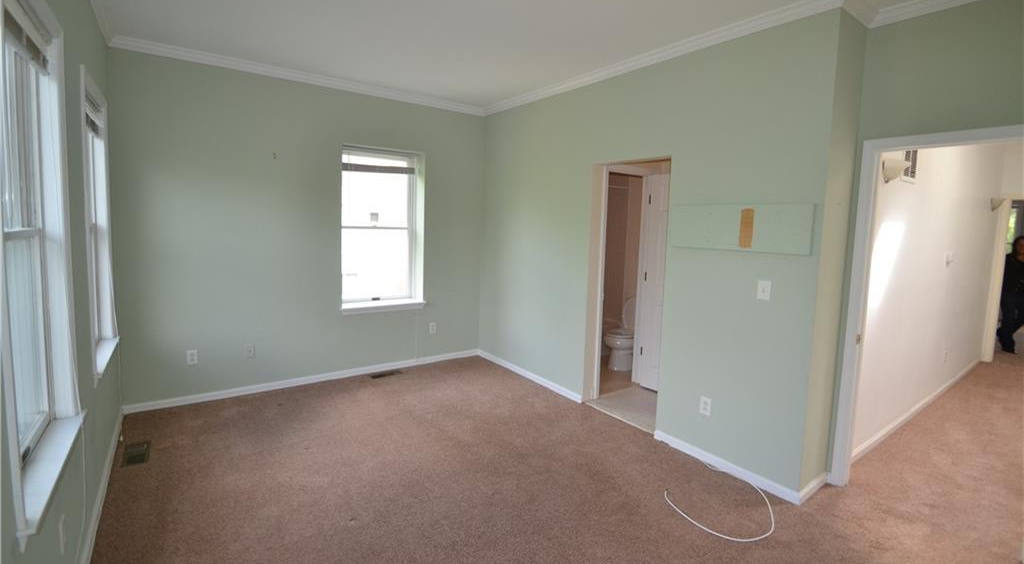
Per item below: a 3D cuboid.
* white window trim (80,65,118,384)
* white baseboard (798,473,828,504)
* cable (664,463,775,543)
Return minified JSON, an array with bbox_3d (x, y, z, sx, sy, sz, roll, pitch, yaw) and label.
[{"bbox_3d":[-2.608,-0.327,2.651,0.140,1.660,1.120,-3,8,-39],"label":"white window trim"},{"bbox_3d":[1.894,1.293,2.674,0.430,0.075,0.018,-3,8,-36],"label":"white baseboard"},{"bbox_3d":[1.275,1.315,2.587,0.670,0.020,0.580,-3,8,-36],"label":"cable"}]

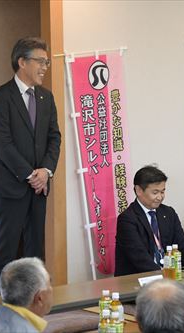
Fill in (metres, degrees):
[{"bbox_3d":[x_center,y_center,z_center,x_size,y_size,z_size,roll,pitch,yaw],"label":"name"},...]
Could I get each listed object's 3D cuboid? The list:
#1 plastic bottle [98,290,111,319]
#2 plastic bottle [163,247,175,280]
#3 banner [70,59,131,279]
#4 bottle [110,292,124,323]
[{"bbox_3d":[0.066,0.672,5.912,0.066,0.208,0.066,0,5,0],"label":"plastic bottle"},{"bbox_3d":[0.436,0.554,7.258,0.066,0.208,0.066,0,5,0],"label":"plastic bottle"},{"bbox_3d":[0.107,-0.014,8.949,0.500,1.530,0.060,-11,6,-40],"label":"banner"},{"bbox_3d":[0.111,0.677,5.851,0.066,0.208,0.066,0,5,0],"label":"bottle"}]

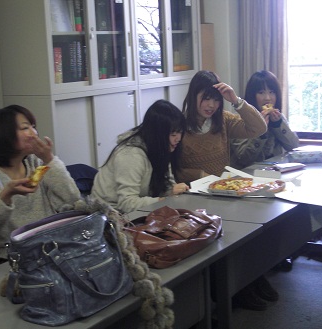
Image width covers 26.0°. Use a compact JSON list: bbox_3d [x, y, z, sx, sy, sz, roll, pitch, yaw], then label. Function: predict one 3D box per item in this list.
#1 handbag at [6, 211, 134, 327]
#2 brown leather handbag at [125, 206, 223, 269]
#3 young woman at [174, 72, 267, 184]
[{"bbox_3d":[-0.241,0.265,1.928,0.160,0.240,0.325,5,12,39],"label":"handbag"},{"bbox_3d":[0.017,0.228,2.412,0.230,0.130,0.340,5,12,39],"label":"brown leather handbag"},{"bbox_3d":[0.297,0.140,3.643,0.520,1.250,0.700,-9,11,-33],"label":"young woman"}]

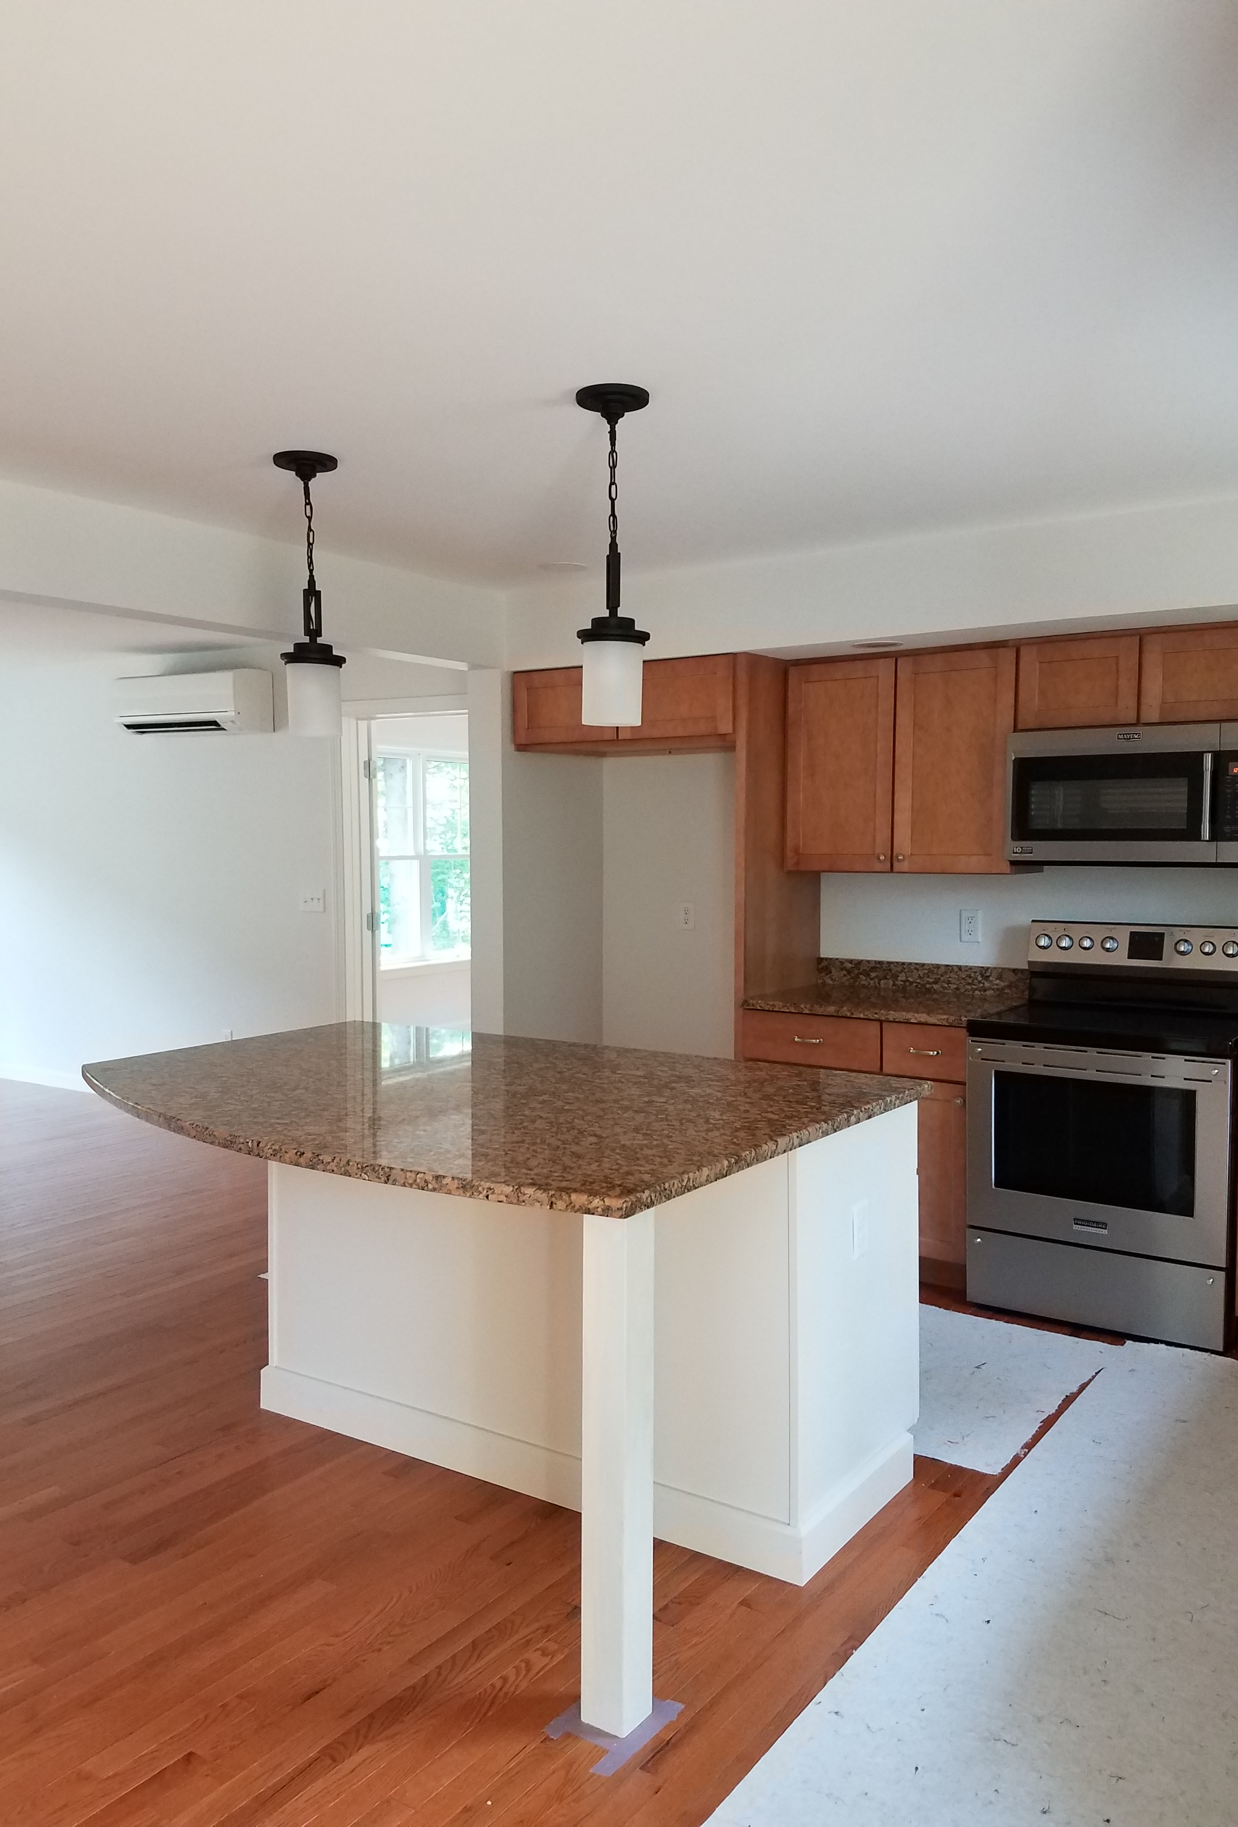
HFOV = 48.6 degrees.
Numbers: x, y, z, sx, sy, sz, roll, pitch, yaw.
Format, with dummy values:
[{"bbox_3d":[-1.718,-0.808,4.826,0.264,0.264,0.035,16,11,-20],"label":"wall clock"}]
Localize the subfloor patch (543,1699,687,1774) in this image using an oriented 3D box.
[{"bbox_3d":[-0.012,1.338,2.273,0.163,0.010,0.233,2,3,34],"label":"subfloor patch"}]

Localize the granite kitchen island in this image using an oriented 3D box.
[{"bbox_3d":[-0.422,0.849,3.321,1.995,0.900,1.405,2,3,34],"label":"granite kitchen island"}]

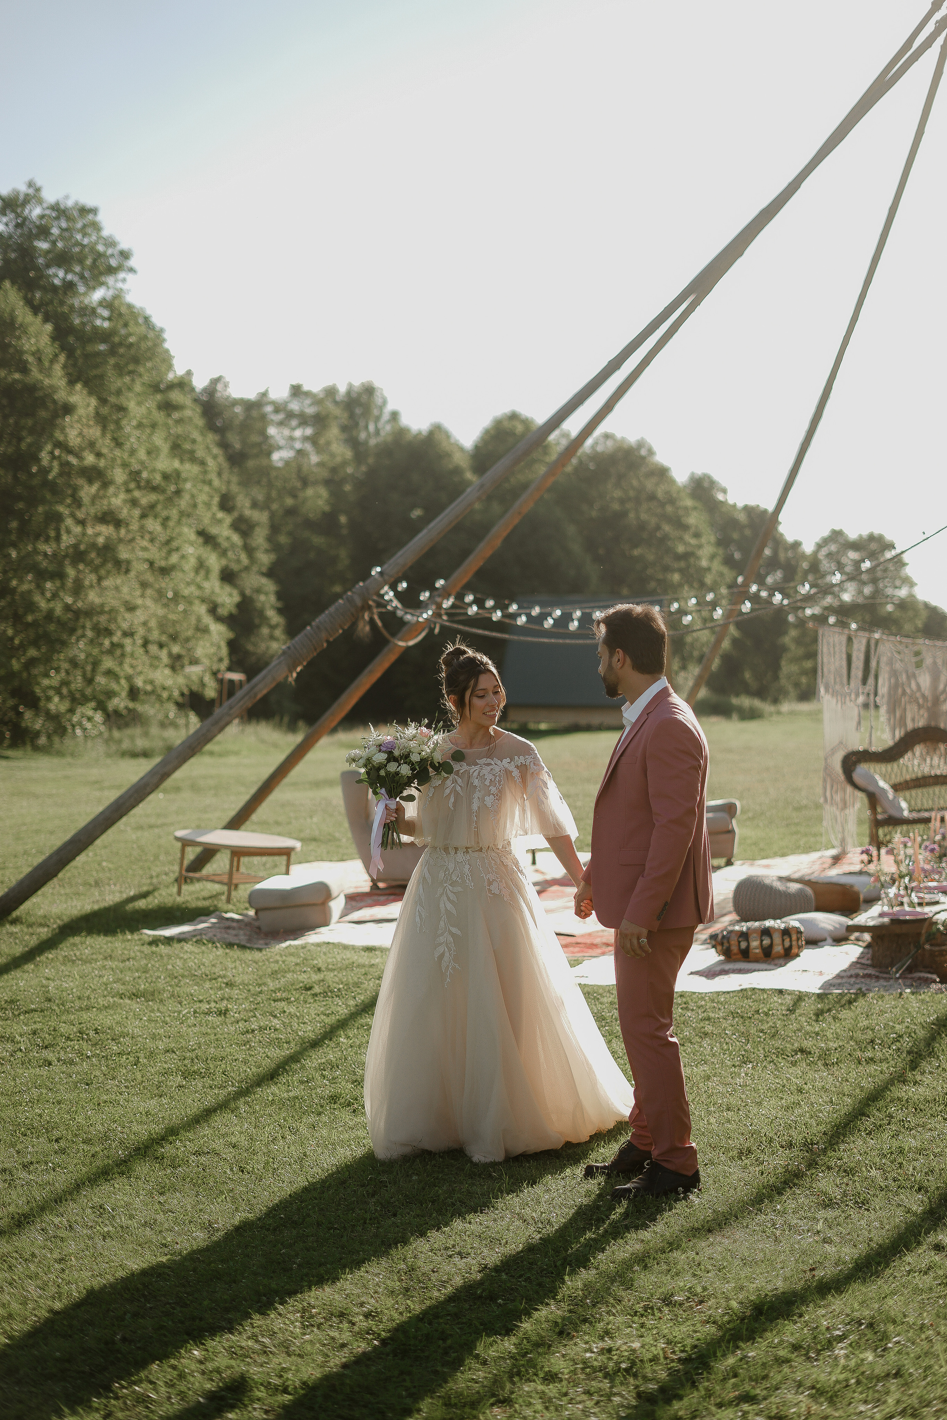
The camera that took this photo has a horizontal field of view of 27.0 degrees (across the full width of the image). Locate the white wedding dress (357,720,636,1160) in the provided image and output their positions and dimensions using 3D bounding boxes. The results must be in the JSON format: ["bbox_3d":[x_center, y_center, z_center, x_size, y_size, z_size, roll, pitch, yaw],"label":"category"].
[{"bbox_3d":[0.100,0.758,6.786,0.950,1.360,0.900,0,1,12],"label":"white wedding dress"}]

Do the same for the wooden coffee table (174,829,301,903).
[{"bbox_3d":[-1.639,1.095,13.574,0.930,0.425,0.840,5,2,43],"label":"wooden coffee table"}]

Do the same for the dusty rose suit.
[{"bbox_3d":[0.530,0.677,6.074,0.400,1.490,0.540,0,1,-18],"label":"dusty rose suit"}]

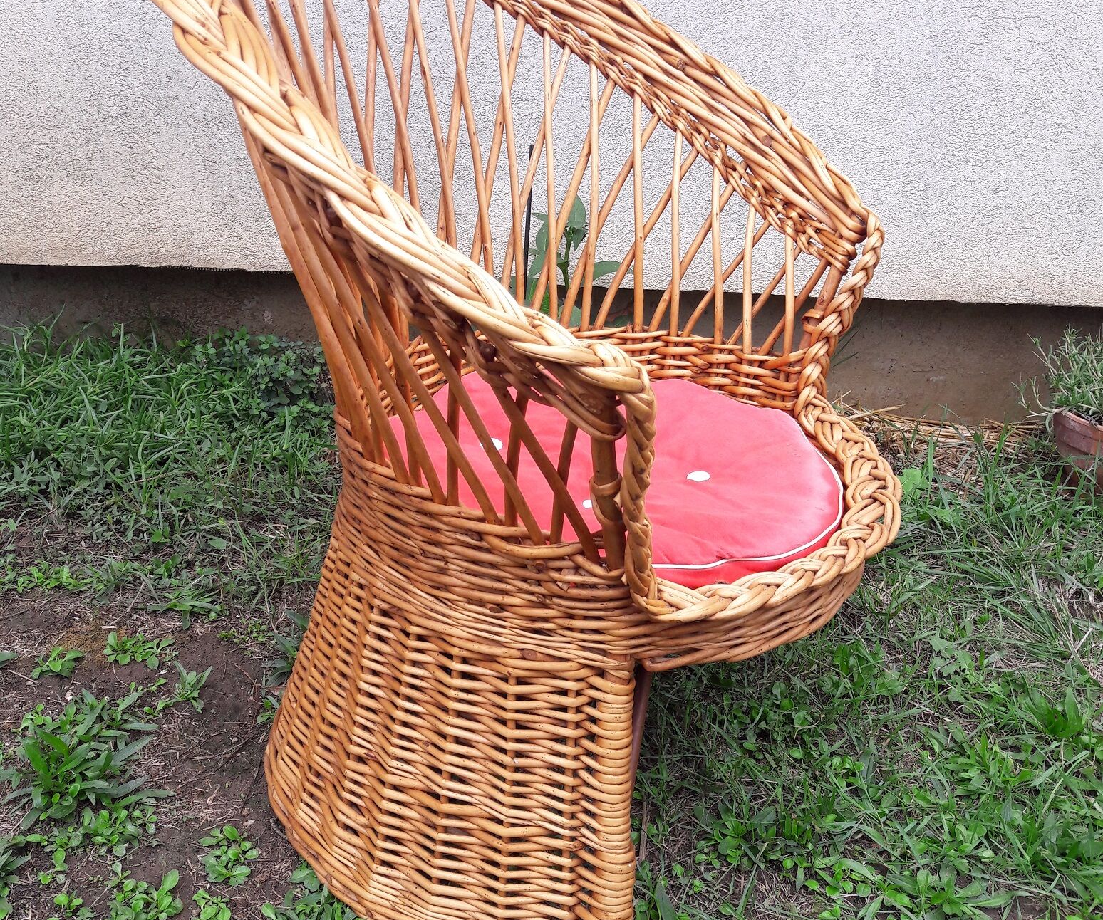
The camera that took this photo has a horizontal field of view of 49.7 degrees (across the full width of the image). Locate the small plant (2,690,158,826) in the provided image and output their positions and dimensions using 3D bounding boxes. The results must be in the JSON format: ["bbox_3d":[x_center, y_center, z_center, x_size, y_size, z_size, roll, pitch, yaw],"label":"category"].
[{"bbox_3d":[-0.484,0.307,1.220,0.165,0.065,0.150,0,24,0],"label":"small plant"}]

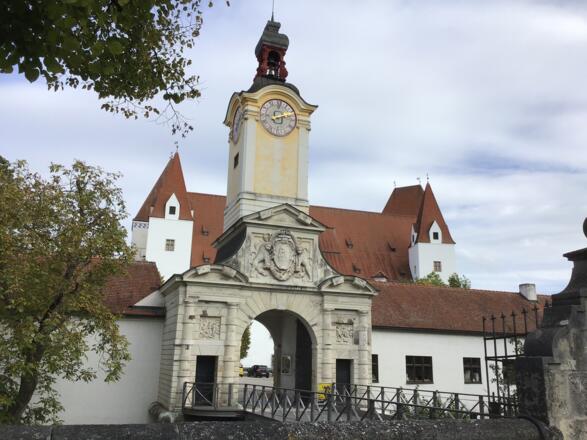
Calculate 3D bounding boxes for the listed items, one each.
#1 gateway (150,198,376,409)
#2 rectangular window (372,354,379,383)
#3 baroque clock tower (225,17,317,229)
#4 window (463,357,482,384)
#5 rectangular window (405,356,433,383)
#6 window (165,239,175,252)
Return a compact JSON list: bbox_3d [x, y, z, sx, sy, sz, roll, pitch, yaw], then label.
[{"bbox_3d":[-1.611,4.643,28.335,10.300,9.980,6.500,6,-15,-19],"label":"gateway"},{"bbox_3d":[4.580,9.059,32.035,1.283,1.647,0.150,6,-15,-19],"label":"rectangular window"},{"bbox_3d":[-1.435,-6.109,31.645,4.600,13.850,4.500,6,-15,-19],"label":"baroque clock tower"},{"bbox_3d":[11.730,9.922,34.514,1.323,1.626,0.150,6,-15,-19],"label":"window"},{"bbox_3d":[7.945,9.496,33.194,1.909,1.637,0.150,6,-15,-19],"label":"rectangular window"},{"bbox_3d":[-20.317,4.243,86.721,1.511,1.911,0.200,5,-14,-13],"label":"window"}]

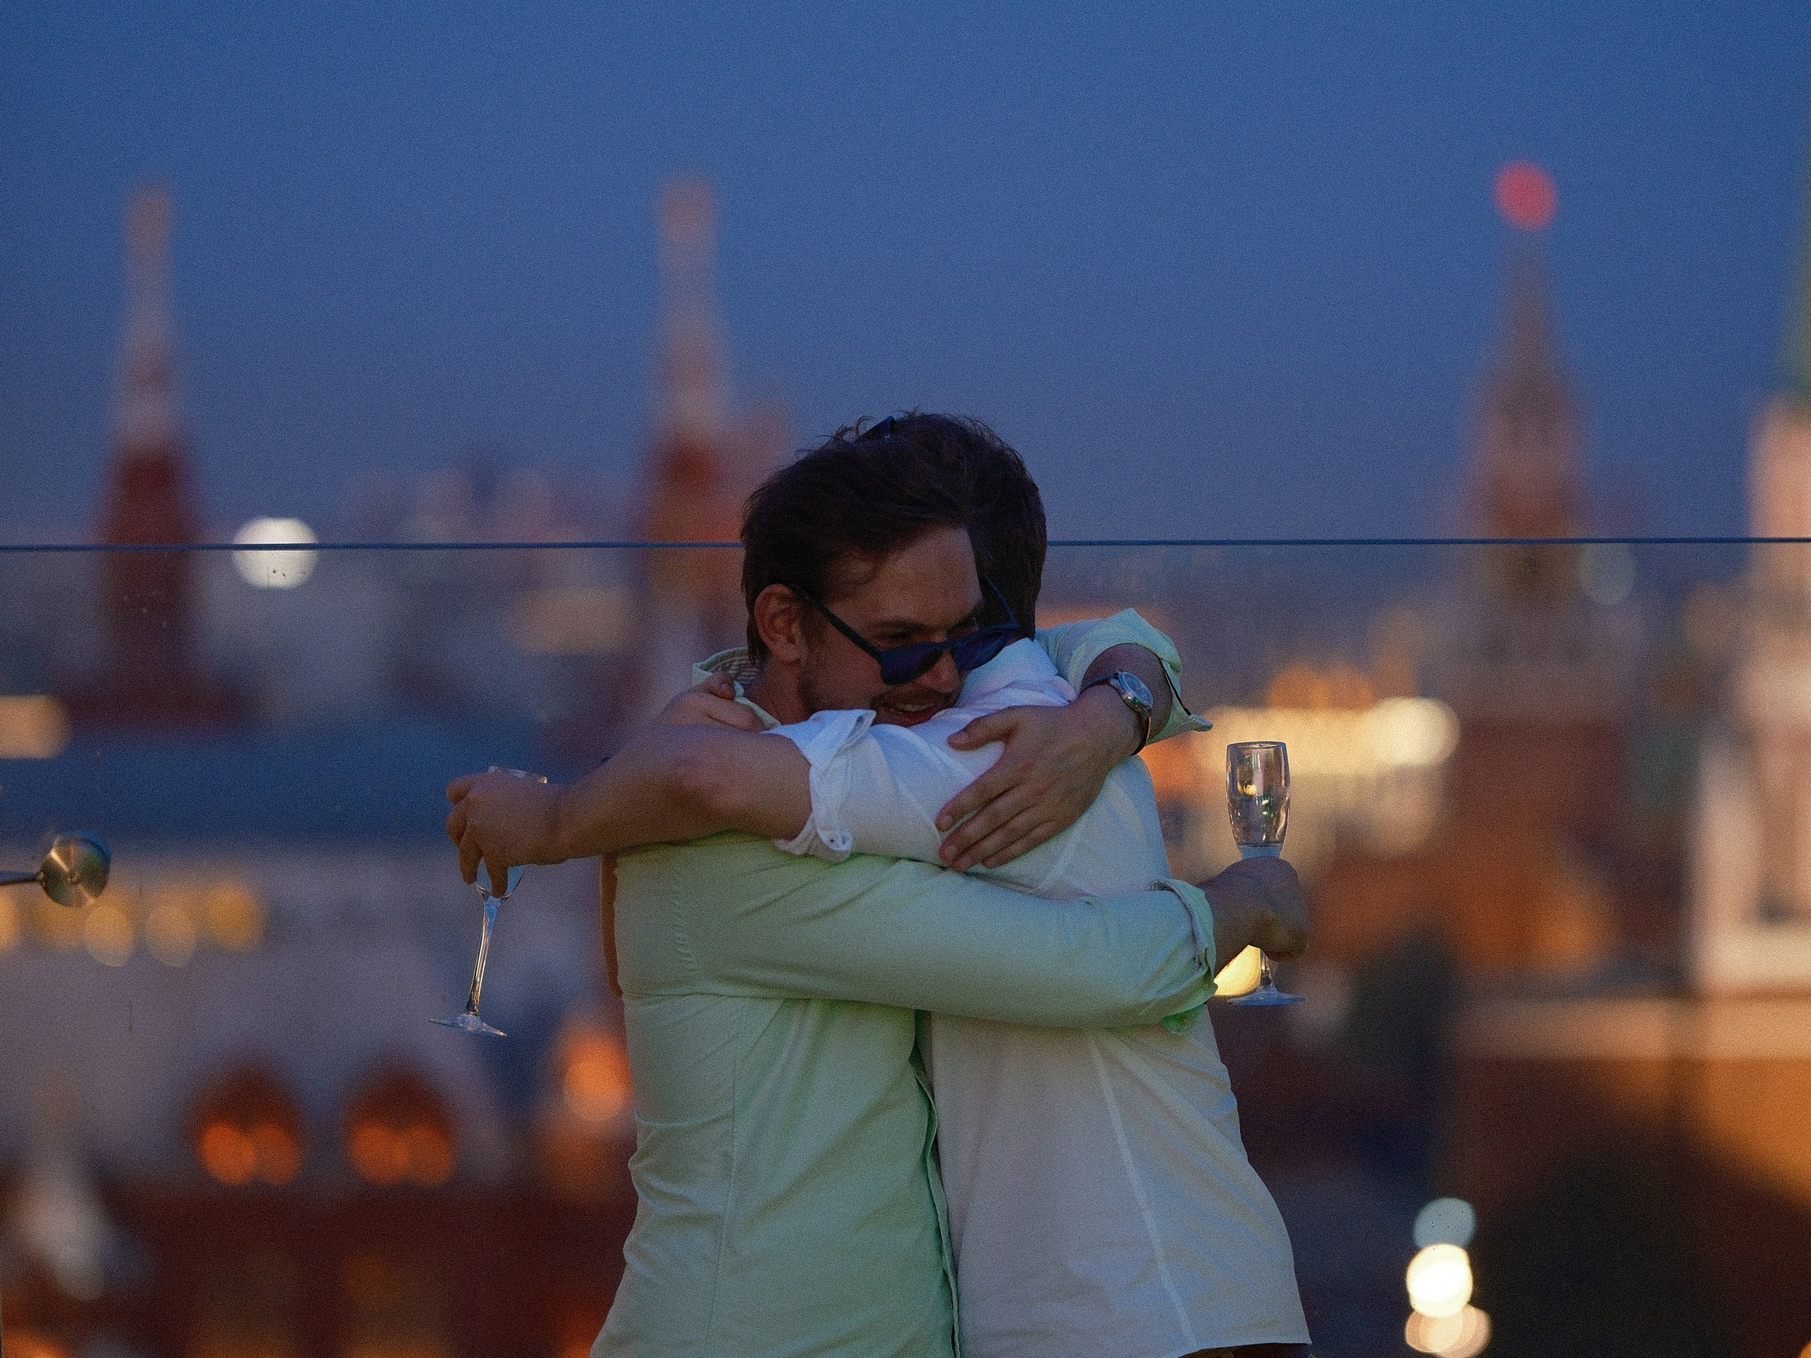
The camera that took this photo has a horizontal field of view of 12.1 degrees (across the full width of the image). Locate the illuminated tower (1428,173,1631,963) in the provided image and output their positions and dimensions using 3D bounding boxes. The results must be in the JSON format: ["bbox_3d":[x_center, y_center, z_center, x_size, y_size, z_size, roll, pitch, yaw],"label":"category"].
[{"bbox_3d":[51.612,-6.502,705.000,16.000,70.000,16.000,0,1,2],"label":"illuminated tower"}]

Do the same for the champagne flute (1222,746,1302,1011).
[{"bbox_3d":[0.287,0.156,6.850,0.063,0.212,0.063,-3,1,0],"label":"champagne flute"}]

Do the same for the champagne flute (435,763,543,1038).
[{"bbox_3d":[-0.329,0.179,6.820,0.063,0.212,0.063,11,1,0],"label":"champagne flute"}]

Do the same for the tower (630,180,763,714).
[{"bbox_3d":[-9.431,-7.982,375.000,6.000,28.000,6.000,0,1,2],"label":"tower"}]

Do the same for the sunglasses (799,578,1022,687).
[{"bbox_3d":[-0.008,-0.058,6.907,0.143,0.048,0.145,-11,39,-39],"label":"sunglasses"}]

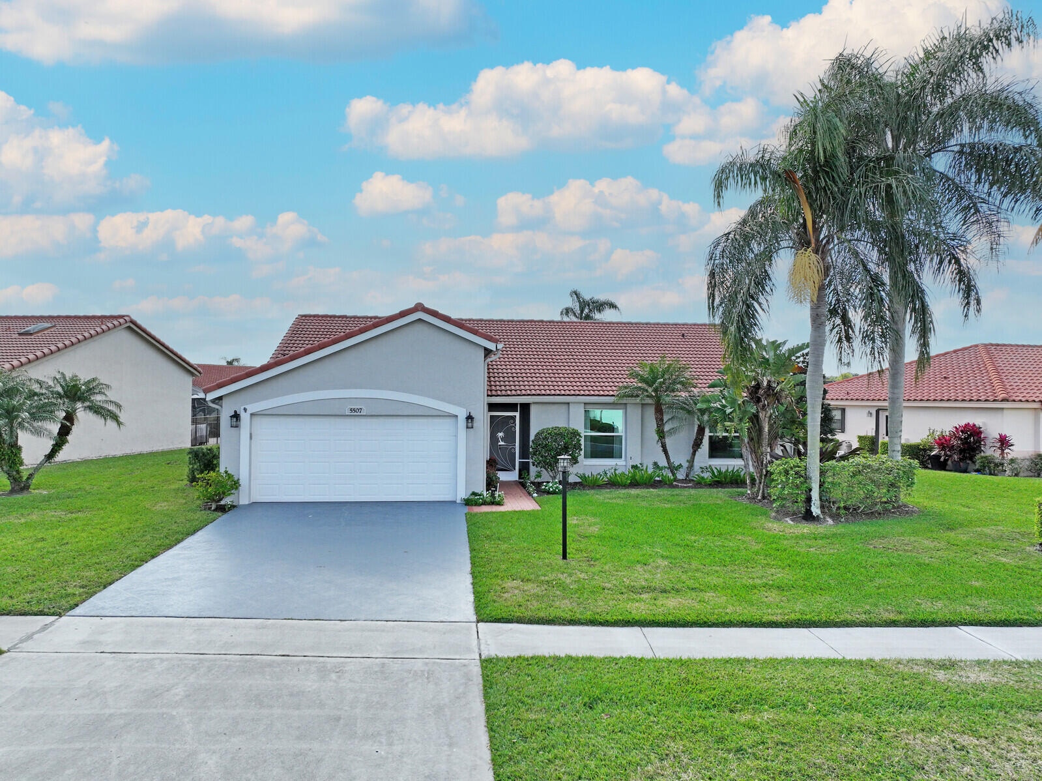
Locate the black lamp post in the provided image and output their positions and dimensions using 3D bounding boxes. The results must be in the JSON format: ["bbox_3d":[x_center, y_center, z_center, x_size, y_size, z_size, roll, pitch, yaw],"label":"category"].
[{"bbox_3d":[0.753,2.031,12.600,0.240,1.850,0.240,0,0,-6],"label":"black lamp post"}]

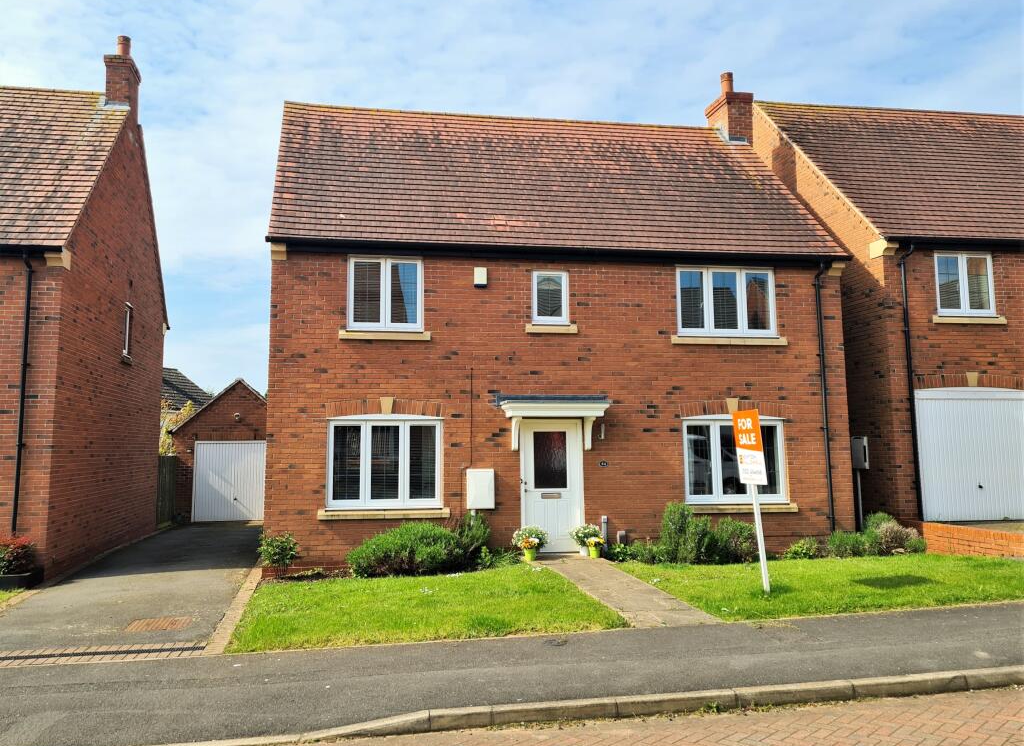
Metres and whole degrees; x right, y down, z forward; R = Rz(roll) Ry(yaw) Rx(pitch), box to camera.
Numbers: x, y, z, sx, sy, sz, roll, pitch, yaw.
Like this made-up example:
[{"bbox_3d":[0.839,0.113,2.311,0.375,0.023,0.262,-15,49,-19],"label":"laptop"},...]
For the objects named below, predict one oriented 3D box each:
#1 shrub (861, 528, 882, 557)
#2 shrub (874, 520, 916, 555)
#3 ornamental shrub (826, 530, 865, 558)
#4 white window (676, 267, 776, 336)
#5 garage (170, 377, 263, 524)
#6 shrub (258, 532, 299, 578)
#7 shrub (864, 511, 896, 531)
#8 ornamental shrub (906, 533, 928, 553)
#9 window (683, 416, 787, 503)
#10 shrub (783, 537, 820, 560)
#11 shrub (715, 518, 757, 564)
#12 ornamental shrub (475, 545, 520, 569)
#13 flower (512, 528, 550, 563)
[{"bbox_3d":[5.757,2.693,12.326,0.370,0.440,0.370,1,-7,-8],"label":"shrub"},{"bbox_3d":[6.023,2.590,12.135,0.660,0.545,0.600,0,-7,-7],"label":"shrub"},{"bbox_3d":[5.162,2.620,11.930,0.580,0.387,0.520,1,-6,-9],"label":"ornamental shrub"},{"bbox_3d":[3.559,-1.186,12.786,1.740,1.165,0.100,1,-6,-9],"label":"white window"},{"bbox_3d":[-7.640,2.320,23.031,3.300,3.758,5.700,1,-6,-9],"label":"garage"},{"bbox_3d":[-3.356,2.608,11.074,0.548,0.635,0.570,0,-7,-7],"label":"shrub"},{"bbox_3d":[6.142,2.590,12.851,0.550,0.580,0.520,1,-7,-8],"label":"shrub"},{"bbox_3d":[6.586,2.772,12.535,0.350,0.320,0.350,1,-7,-8],"label":"ornamental shrub"},{"bbox_3d":[3.629,1.404,12.471,1.798,1.439,0.100,0,-7,-7],"label":"window"},{"bbox_3d":[4.483,2.718,11.934,0.608,0.327,0.500,0,-7,-7],"label":"shrub"},{"bbox_3d":[3.415,2.542,11.761,0.640,0.660,0.580,1,-7,-8],"label":"shrub"},{"bbox_3d":[-0.198,2.686,11.283,0.630,0.316,0.500,1,-6,-9],"label":"ornamental shrub"},{"bbox_3d":[0.266,2.469,11.123,0.520,0.460,0.480,1,-7,-8],"label":"flower"}]

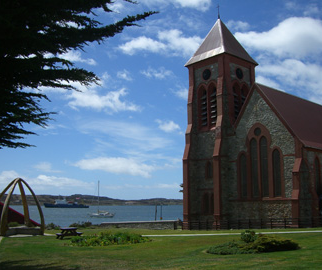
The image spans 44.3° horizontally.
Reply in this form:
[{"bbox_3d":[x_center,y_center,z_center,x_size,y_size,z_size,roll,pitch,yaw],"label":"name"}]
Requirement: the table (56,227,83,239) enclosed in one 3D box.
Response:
[{"bbox_3d":[-6.912,7.398,29.661,1.550,0.760,1.680,6,-11,-30],"label":"table"}]

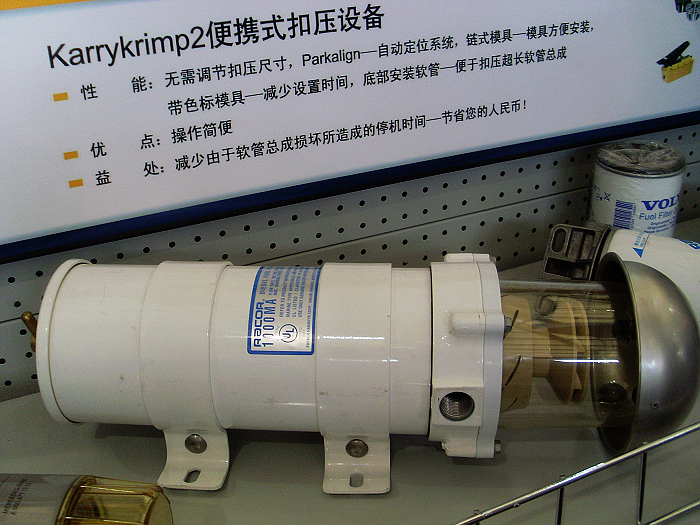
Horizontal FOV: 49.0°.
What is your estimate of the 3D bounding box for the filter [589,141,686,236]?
[{"bbox_3d":[0.313,-0.047,0.852,0.096,0.150,0.096,-20,31,-31],"label":"filter"}]

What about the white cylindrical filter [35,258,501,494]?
[{"bbox_3d":[-0.060,0.072,0.633,0.348,0.161,0.165,1,27,4],"label":"white cylindrical filter"}]

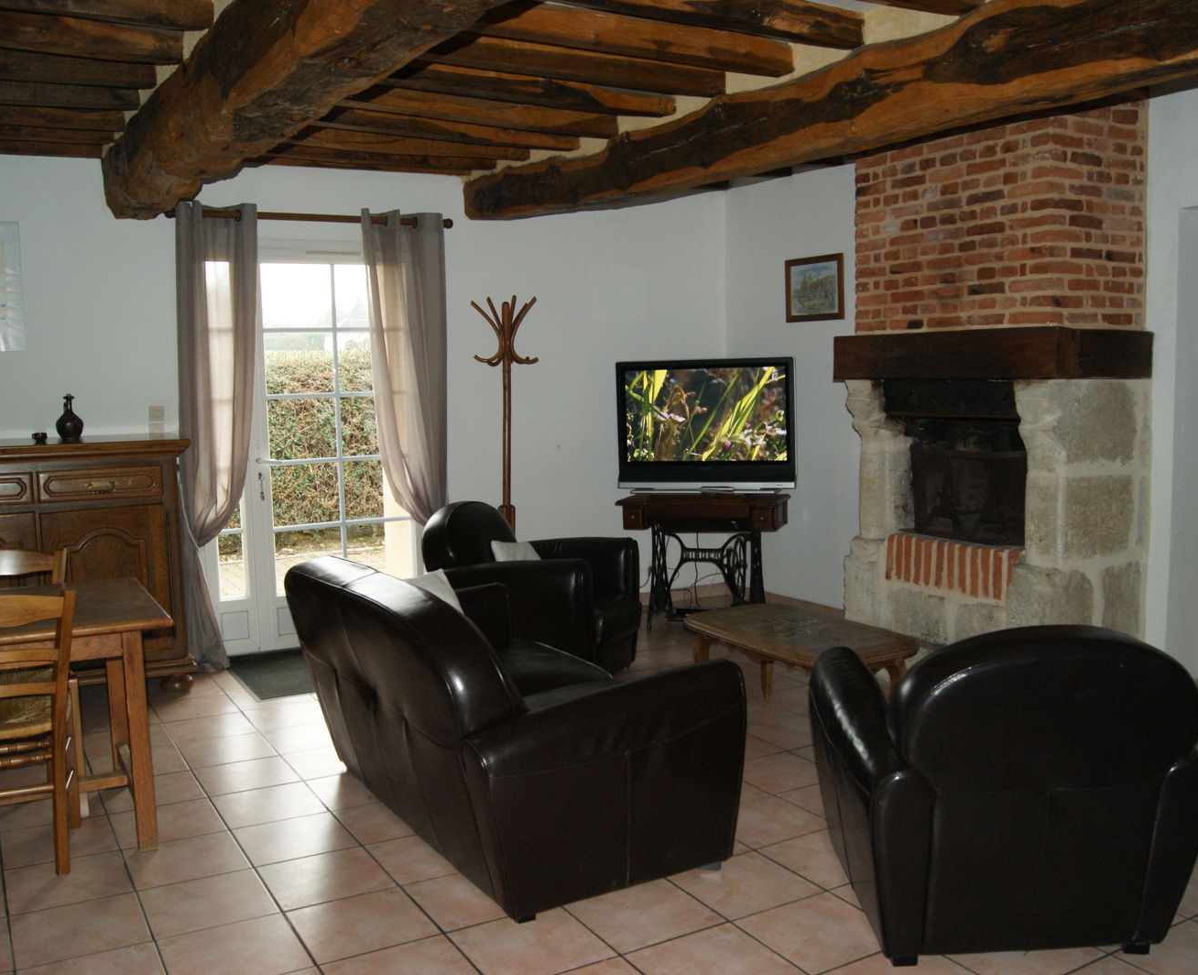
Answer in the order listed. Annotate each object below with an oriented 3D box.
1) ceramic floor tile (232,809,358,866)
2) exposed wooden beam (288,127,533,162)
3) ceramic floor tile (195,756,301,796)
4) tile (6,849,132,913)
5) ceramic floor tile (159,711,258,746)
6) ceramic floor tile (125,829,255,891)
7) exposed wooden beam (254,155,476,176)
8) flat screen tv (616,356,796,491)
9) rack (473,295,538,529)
[{"bbox_3d":[-0.968,1.116,3.492,0.335,0.010,0.335,-3,6,-30],"label":"ceramic floor tile"},{"bbox_3d":[-1.030,-1.787,5.668,1.430,0.100,0.110,-4,5,-30],"label":"exposed wooden beam"},{"bbox_3d":[-1.309,1.072,4.076,0.335,0.010,0.335,-3,6,-30],"label":"ceramic floor tile"},{"bbox_3d":[-1.501,1.117,3.104,0.330,0.010,0.330,-4,6,-30],"label":"tile"},{"bbox_3d":[-1.617,1.012,4.595,0.330,0.010,0.330,-4,6,-30],"label":"ceramic floor tile"},{"bbox_3d":[-1.230,1.109,3.272,0.330,0.010,0.330,-4,6,-30],"label":"ceramic floor tile"},{"bbox_3d":[-1.254,-1.784,5.926,1.240,0.110,0.090,-4,6,-30],"label":"exposed wooden beam"},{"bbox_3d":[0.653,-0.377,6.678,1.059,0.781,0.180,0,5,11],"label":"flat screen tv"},{"bbox_3d":[-0.541,-0.125,6.482,0.459,1.992,0.459,-3,6,-30],"label":"rack"}]

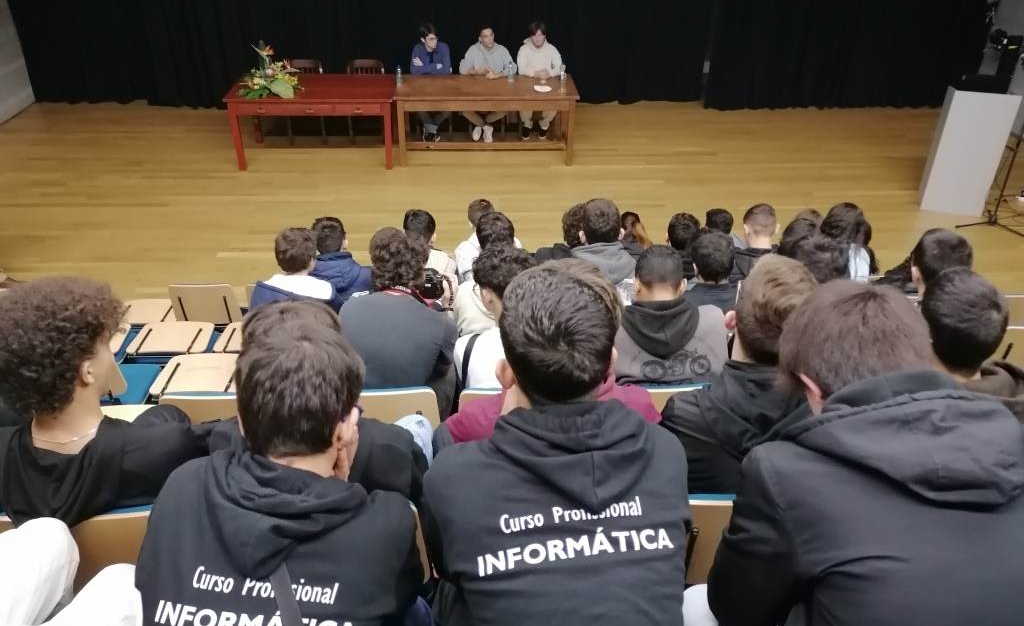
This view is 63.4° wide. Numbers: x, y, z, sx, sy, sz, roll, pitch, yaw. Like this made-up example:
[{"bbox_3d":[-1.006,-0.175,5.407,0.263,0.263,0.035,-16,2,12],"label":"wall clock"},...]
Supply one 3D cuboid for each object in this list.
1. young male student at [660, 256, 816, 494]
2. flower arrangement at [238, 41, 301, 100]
[{"bbox_3d":[0.576,0.361,2.273,0.500,1.220,0.780,-1,32,-5],"label":"young male student"},{"bbox_3d":[-2.545,-2.607,8.728,0.620,0.530,0.500,0,31,-3],"label":"flower arrangement"}]

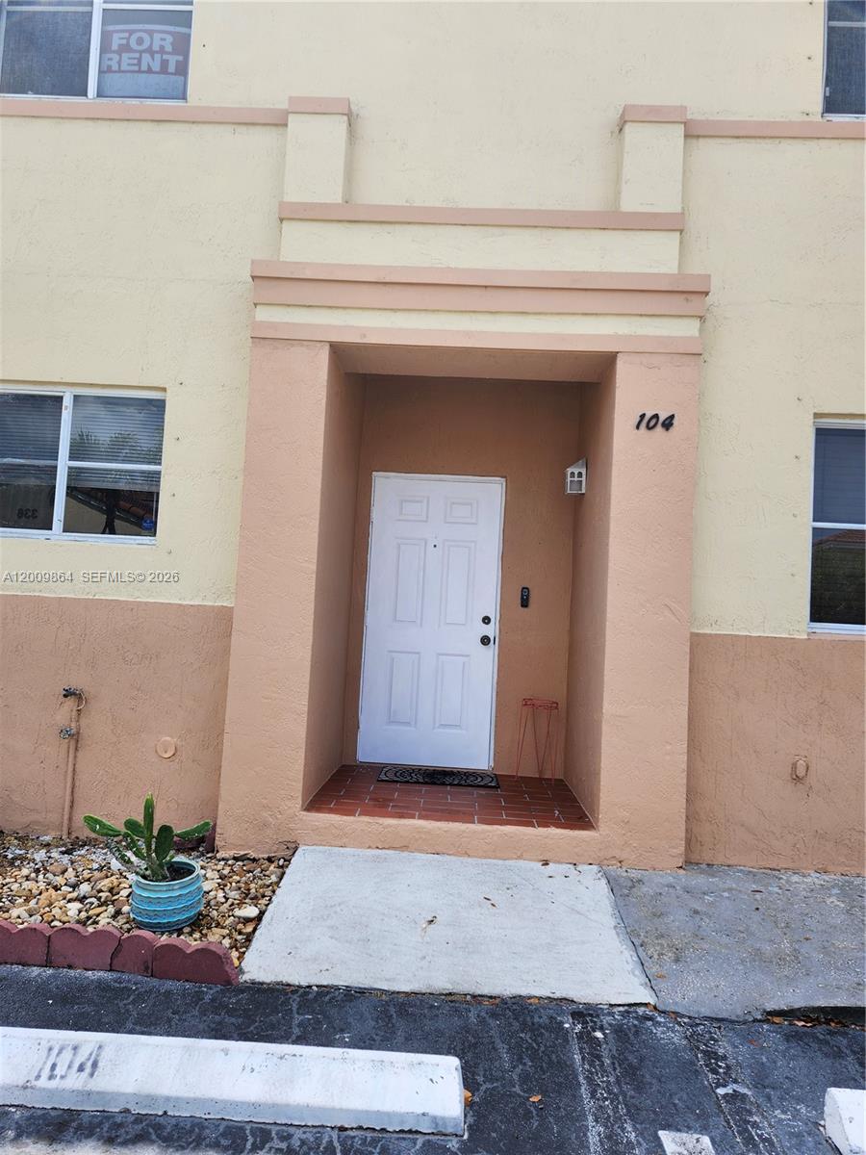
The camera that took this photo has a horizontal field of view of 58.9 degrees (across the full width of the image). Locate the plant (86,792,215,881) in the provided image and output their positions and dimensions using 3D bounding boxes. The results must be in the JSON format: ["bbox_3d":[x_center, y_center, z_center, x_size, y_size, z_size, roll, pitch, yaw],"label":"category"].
[{"bbox_3d":[-1.214,1.084,3.262,0.560,0.335,0.360,3,-3,3],"label":"plant"}]

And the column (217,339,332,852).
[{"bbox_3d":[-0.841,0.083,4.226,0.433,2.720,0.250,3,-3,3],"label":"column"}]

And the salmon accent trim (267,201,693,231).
[{"bbox_3d":[0.253,-1.968,4.233,2.210,0.096,0.100,3,-3,3],"label":"salmon accent trim"}]

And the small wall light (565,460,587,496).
[{"bbox_3d":[0.940,-0.664,5.036,0.120,0.235,0.125,3,-3,3],"label":"small wall light"}]

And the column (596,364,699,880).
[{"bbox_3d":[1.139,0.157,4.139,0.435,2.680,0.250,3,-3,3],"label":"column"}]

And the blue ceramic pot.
[{"bbox_3d":[-1.119,1.339,3.242,0.310,0.210,0.310,3,-3,0],"label":"blue ceramic pot"}]

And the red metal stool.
[{"bbox_3d":[0.710,1.105,5.191,0.265,0.535,0.265,3,-3,3],"label":"red metal stool"}]

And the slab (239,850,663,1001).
[{"bbox_3d":[0.064,1.564,3.462,1.580,0.100,1.060,3,8,3],"label":"slab"}]

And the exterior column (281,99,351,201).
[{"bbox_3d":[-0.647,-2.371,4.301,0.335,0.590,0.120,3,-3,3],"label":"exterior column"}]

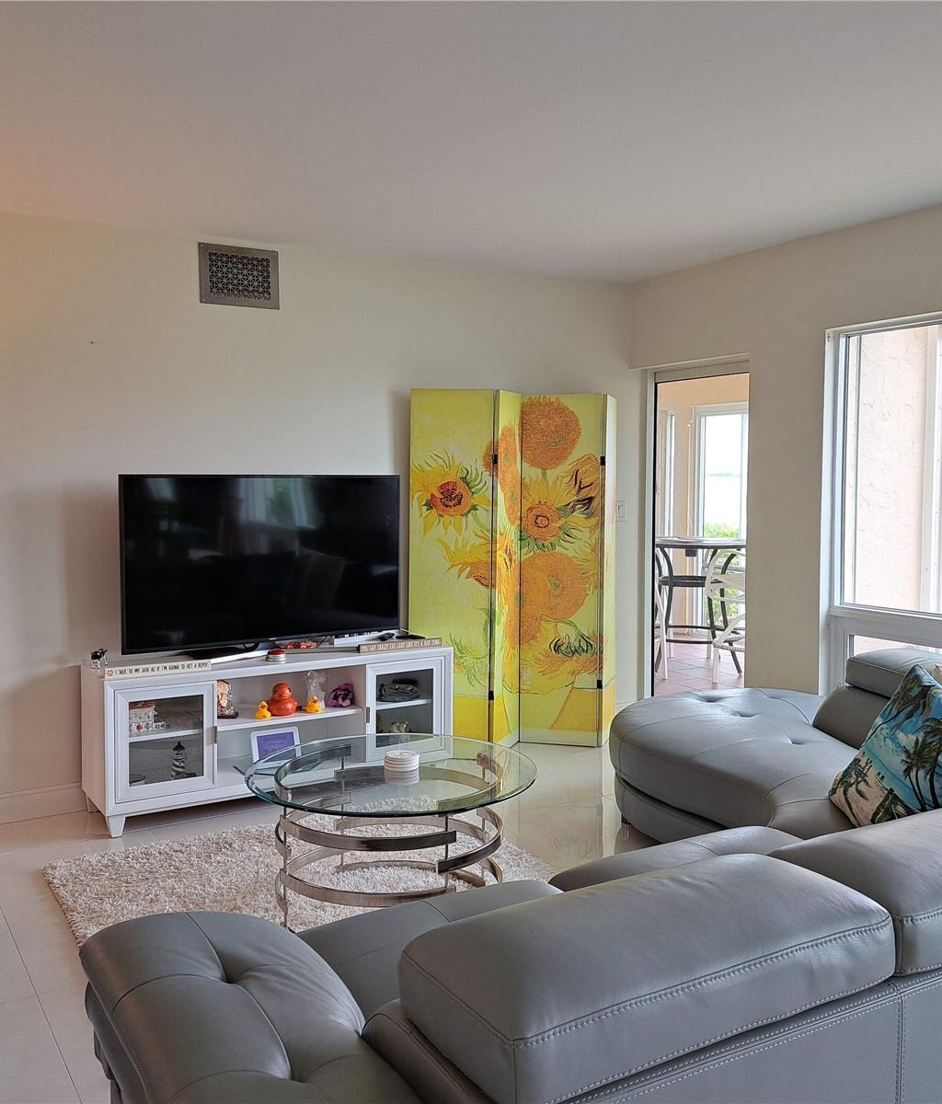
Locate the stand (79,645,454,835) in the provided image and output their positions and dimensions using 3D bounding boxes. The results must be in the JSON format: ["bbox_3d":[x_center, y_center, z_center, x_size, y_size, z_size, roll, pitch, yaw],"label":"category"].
[{"bbox_3d":[-0.839,0.754,4.460,1.545,0.607,0.395,-3,5,-32],"label":"stand"}]

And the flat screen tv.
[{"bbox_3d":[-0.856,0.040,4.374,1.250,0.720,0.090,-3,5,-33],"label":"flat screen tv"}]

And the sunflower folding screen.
[{"bbox_3d":[0.305,0.102,5.165,1.250,1.806,0.370,-3,5,-32],"label":"sunflower folding screen"}]

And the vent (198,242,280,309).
[{"bbox_3d":[-1.001,-1.201,4.451,0.355,0.254,0.020,-3,5,-32],"label":"vent"}]

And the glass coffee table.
[{"bbox_3d":[-0.253,0.913,3.267,0.914,0.456,0.914,0,4,0],"label":"glass coffee table"}]

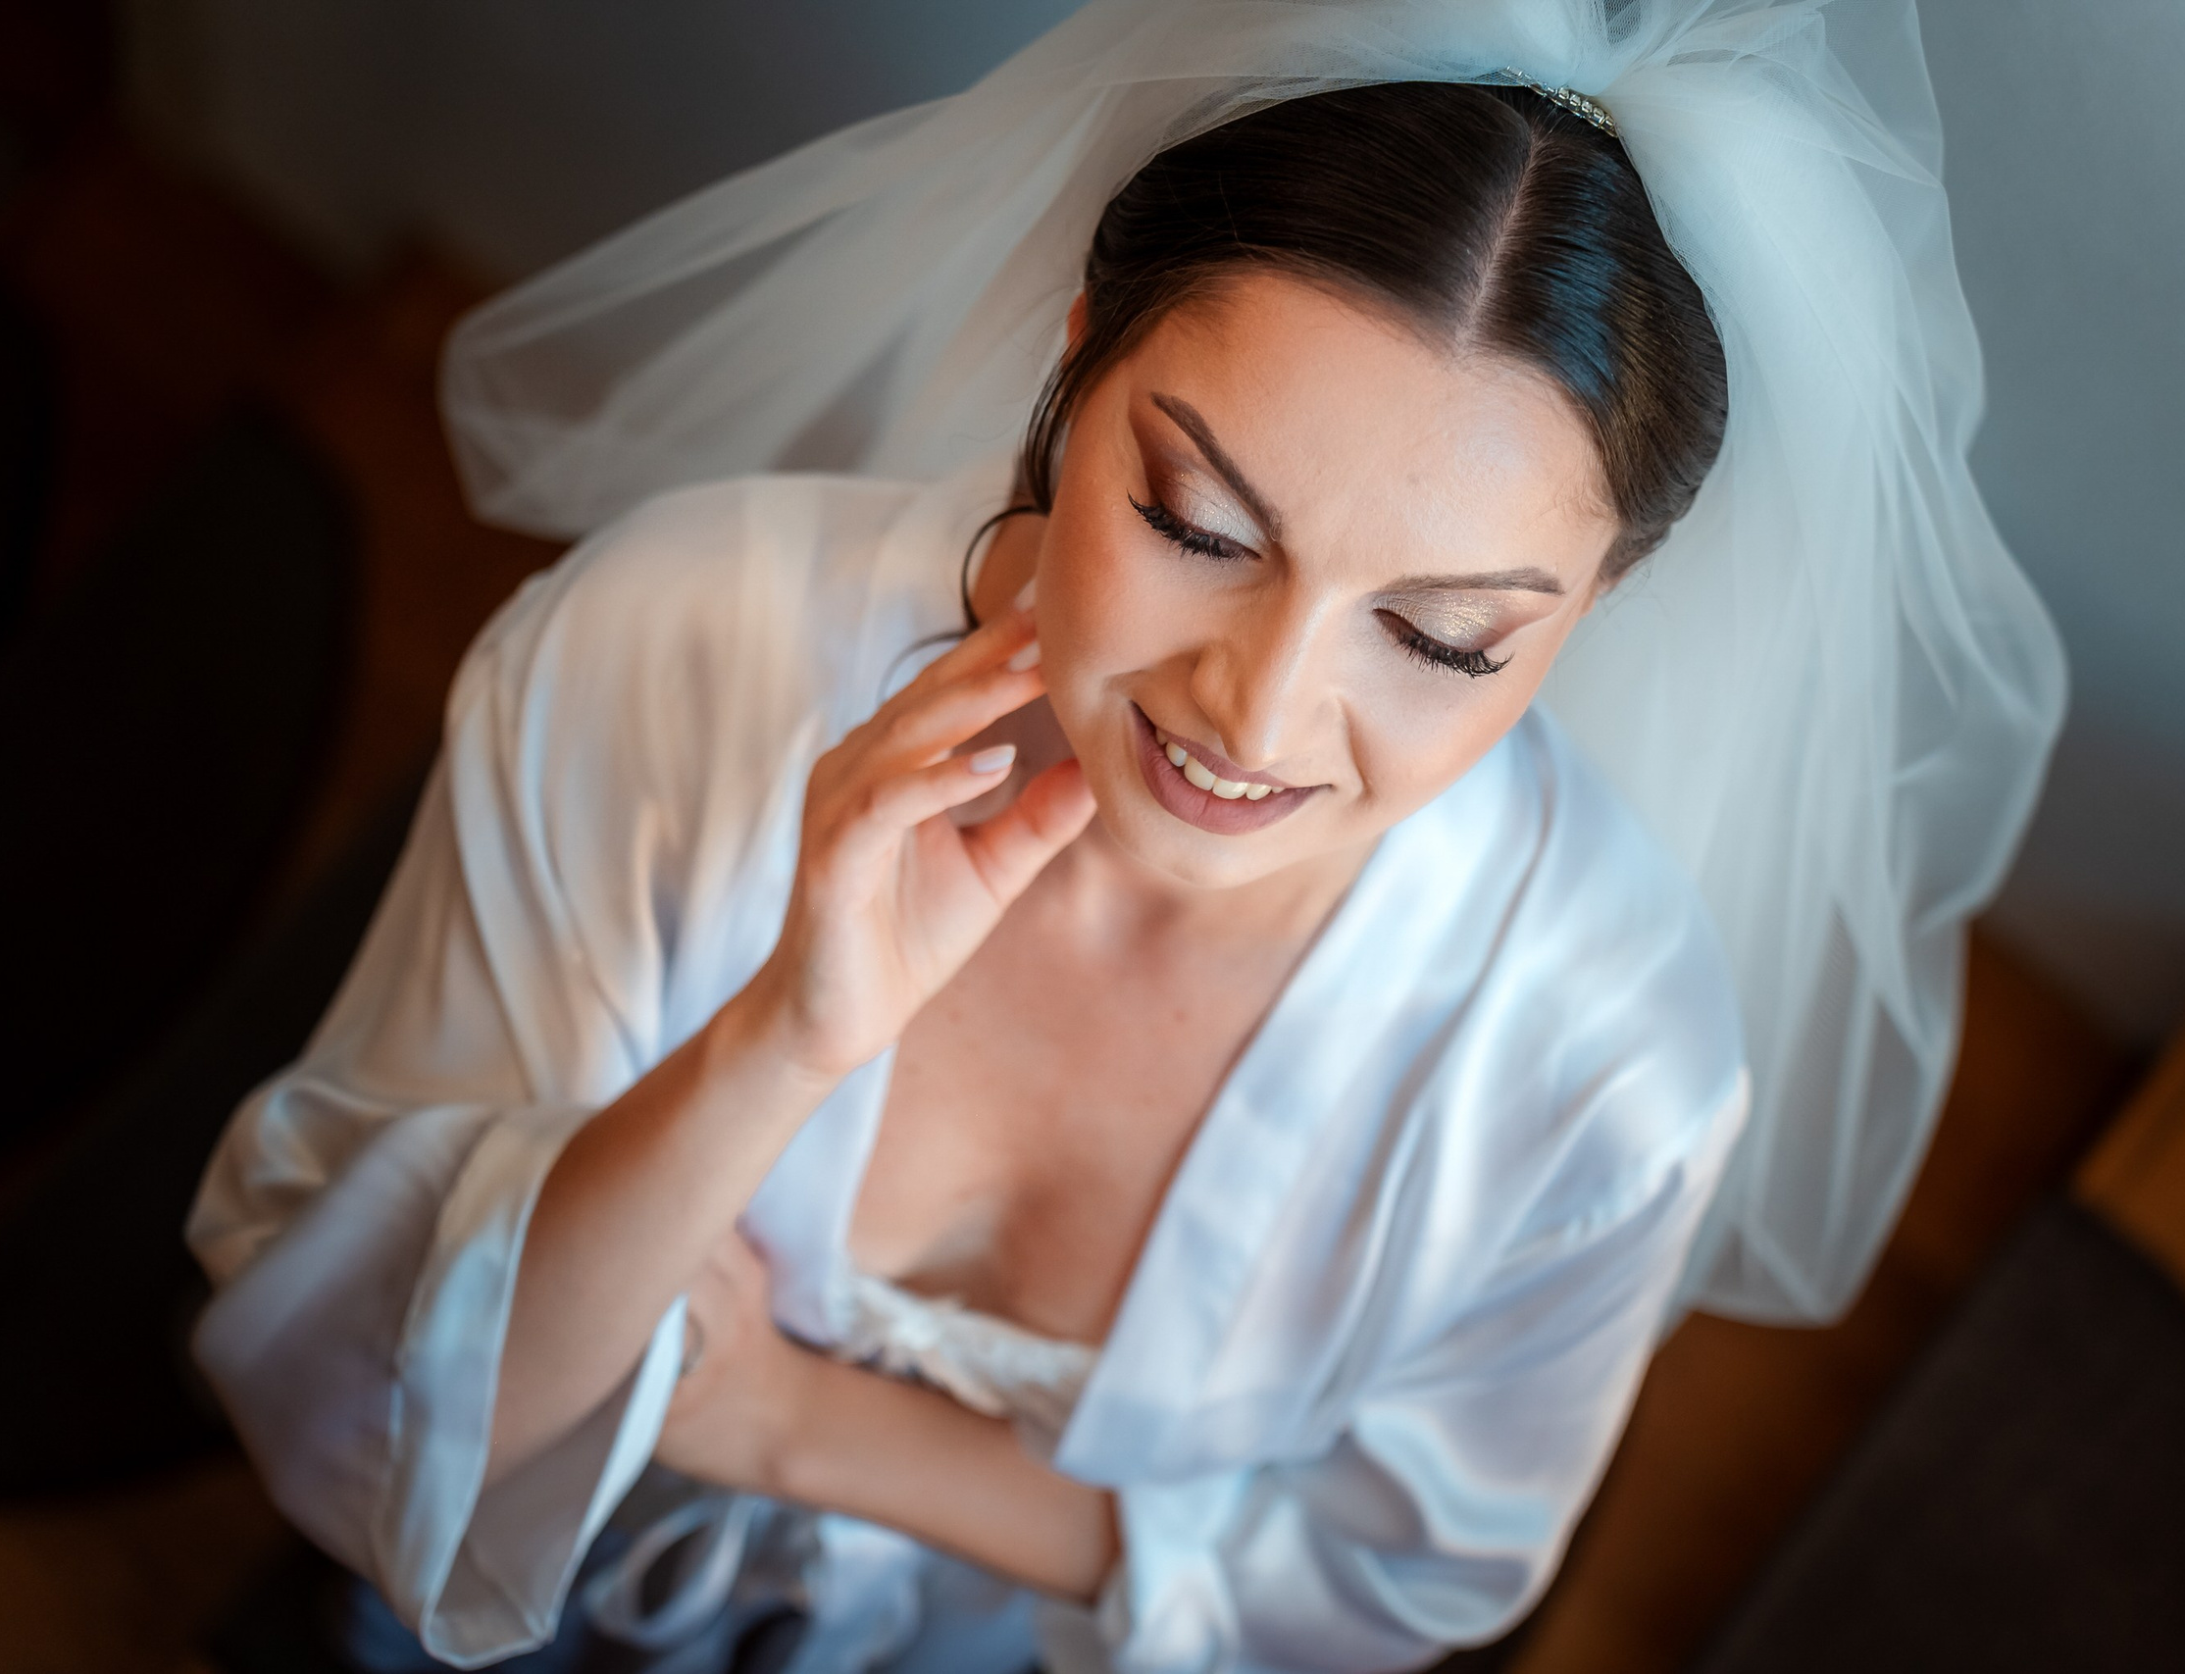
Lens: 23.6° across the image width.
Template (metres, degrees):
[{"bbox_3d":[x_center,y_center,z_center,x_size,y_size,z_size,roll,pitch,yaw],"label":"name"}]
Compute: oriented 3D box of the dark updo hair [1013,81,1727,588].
[{"bbox_3d":[0.078,-0.132,1.417,0.174,0.190,0.200,21,31,-8],"label":"dark updo hair"}]

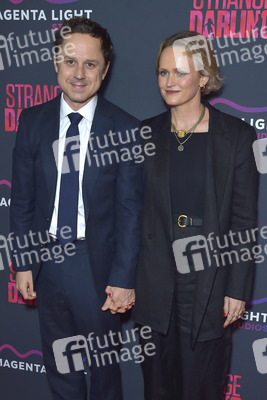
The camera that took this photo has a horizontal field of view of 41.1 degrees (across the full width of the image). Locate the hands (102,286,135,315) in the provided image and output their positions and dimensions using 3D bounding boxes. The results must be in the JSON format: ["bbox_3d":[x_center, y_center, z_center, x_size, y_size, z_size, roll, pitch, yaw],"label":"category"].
[{"bbox_3d":[-0.053,0.364,1.290,0.115,0.093,0.090,1,8,-3],"label":"hands"}]

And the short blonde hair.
[{"bbox_3d":[0.192,-0.461,1.200,0.185,0.215,0.215,9,10,34],"label":"short blonde hair"}]

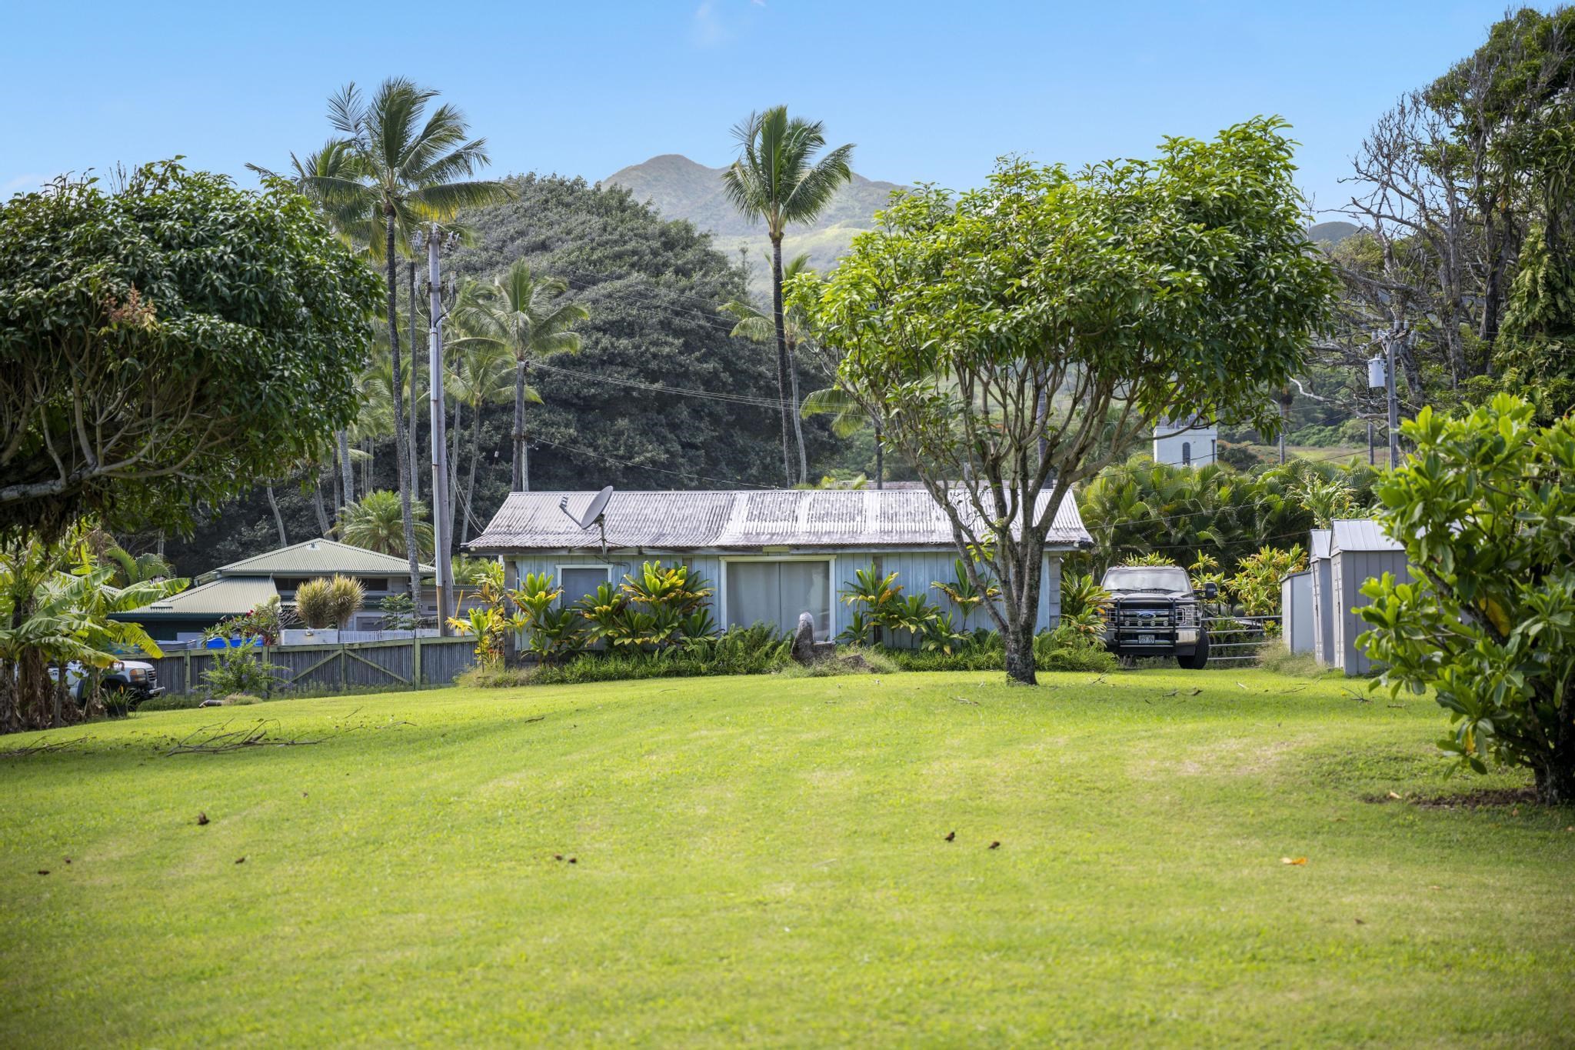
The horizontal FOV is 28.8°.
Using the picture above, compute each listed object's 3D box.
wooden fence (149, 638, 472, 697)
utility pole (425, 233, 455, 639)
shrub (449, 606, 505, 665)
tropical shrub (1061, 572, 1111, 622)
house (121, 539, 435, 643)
[{"bbox_3d":[-10.871,3.250,70.000,7.600,1.350,0.160,0,-2,0],"label":"wooden fence"},{"bbox_3d":[-7.974,-1.570,71.000,0.420,10.800,0.420,-2,-2,0],"label":"utility pole"},{"bbox_3d":[-4.979,1.802,49.269,0.930,0.990,0.900,0,-2,0],"label":"shrub"},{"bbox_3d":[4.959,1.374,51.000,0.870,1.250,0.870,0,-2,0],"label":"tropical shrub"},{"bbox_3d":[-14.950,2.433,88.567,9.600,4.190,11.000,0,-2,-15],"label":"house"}]

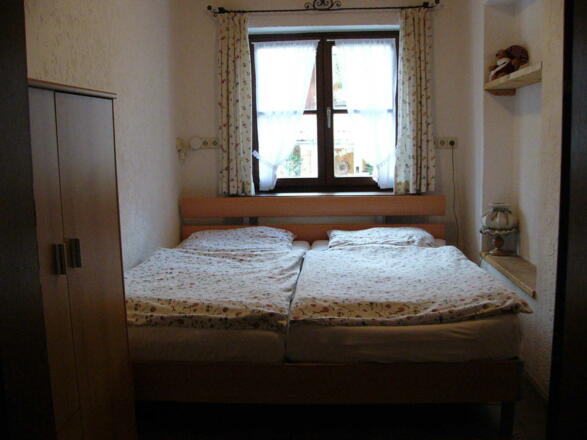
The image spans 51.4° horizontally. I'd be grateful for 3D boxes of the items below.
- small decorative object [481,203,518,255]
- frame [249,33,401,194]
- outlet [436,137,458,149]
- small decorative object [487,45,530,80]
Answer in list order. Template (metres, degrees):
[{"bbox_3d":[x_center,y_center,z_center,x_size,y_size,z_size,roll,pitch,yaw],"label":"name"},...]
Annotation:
[{"bbox_3d":[1.293,0.058,3.830,0.235,0.325,0.235,-1,8,4],"label":"small decorative object"},{"bbox_3d":[0.235,-0.801,4.560,1.090,1.175,0.100,-1,8,4],"label":"frame"},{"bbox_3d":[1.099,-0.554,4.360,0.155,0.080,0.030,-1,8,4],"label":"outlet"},{"bbox_3d":[1.299,-0.941,3.680,0.210,0.215,0.210,-6,9,-29],"label":"small decorative object"}]

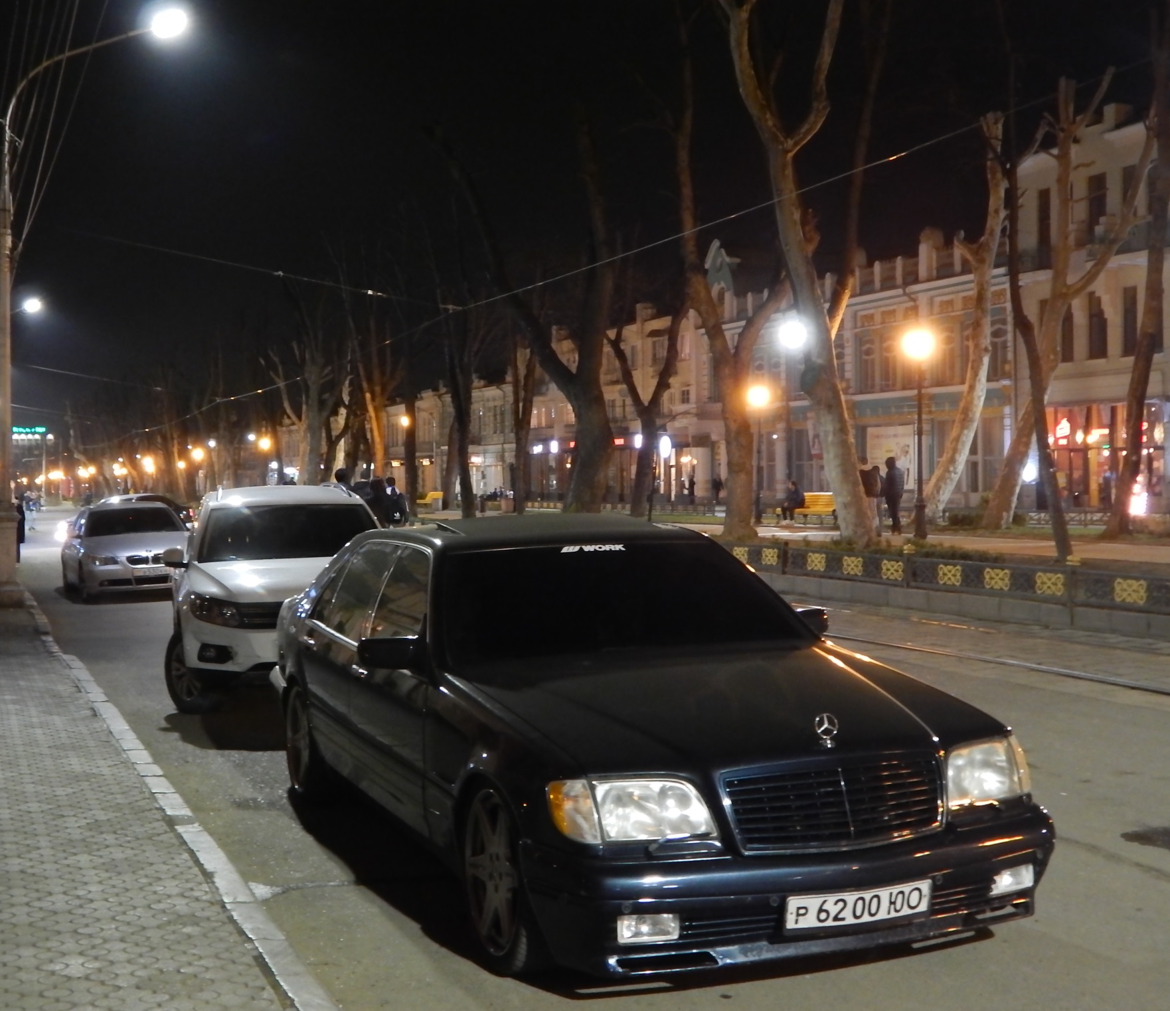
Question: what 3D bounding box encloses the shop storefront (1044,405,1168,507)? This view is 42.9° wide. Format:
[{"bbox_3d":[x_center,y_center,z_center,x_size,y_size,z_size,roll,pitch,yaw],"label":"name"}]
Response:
[{"bbox_3d":[19.500,-1.900,56.100,0.700,4.000,6.300,0,1,-23],"label":"shop storefront"}]

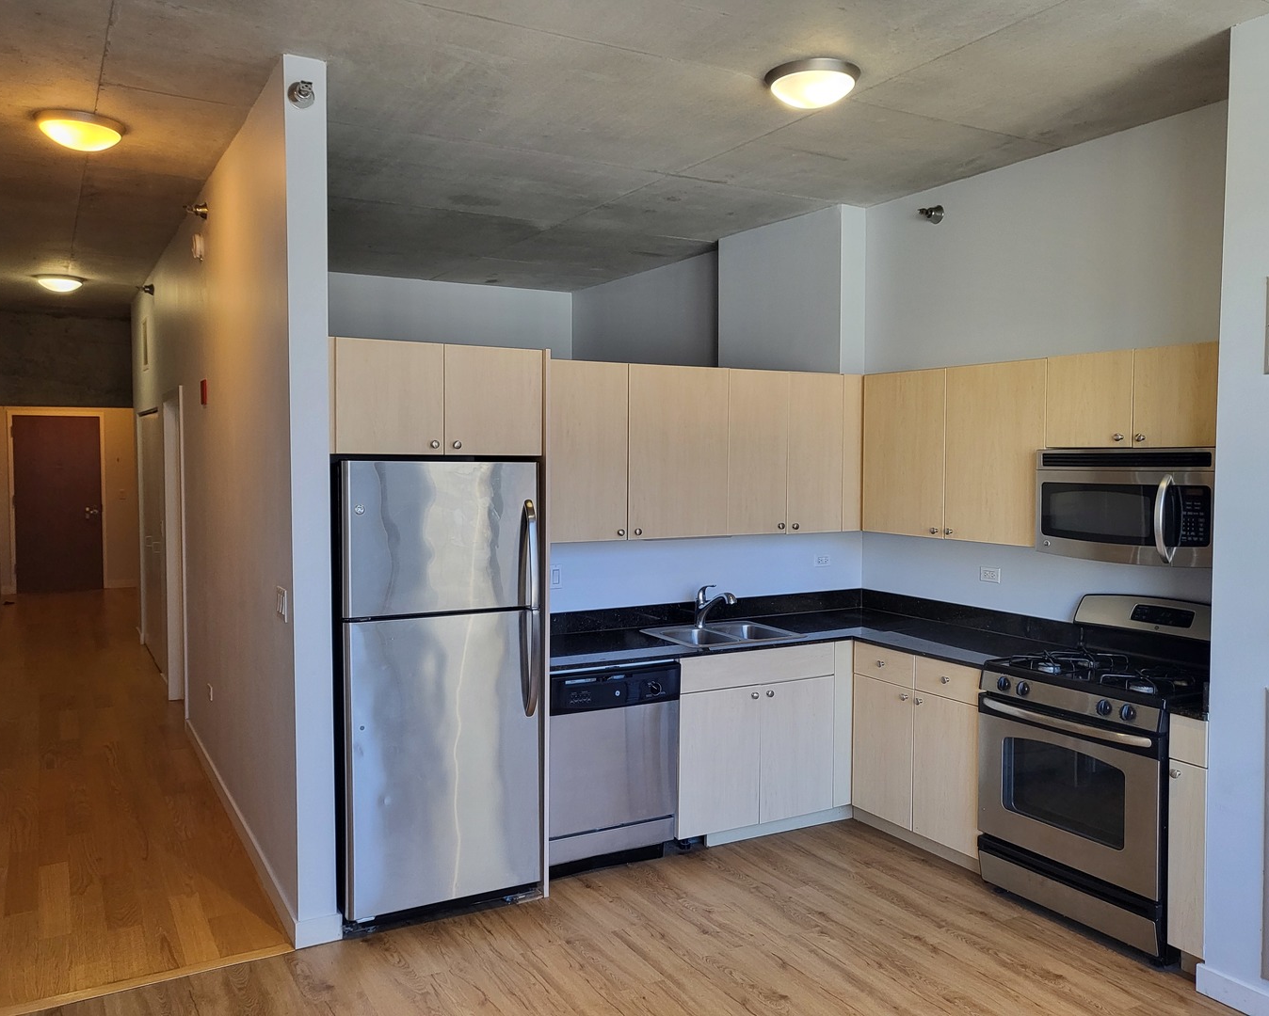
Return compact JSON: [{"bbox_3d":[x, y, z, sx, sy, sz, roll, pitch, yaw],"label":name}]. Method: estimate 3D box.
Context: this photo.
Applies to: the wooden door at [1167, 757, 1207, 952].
[{"bbox_3d":[1.812,1.145,3.330,0.020,0.625,0.129,-1,3,-29],"label":"wooden door"}]

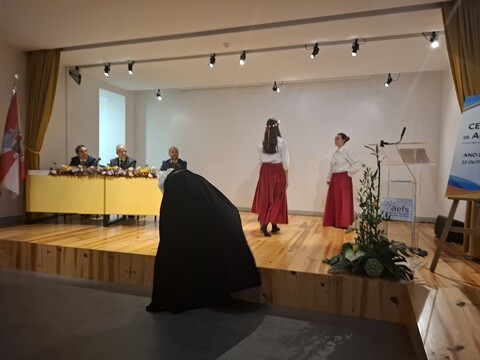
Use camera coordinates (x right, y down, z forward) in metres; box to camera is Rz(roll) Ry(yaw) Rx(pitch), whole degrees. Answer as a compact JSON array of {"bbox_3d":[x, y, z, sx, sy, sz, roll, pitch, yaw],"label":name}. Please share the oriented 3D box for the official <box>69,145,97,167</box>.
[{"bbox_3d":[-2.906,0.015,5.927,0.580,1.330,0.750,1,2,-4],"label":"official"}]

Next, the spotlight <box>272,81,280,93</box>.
[{"bbox_3d":[0.721,-1.828,6.267,0.120,0.220,0.150,-1,3,-37],"label":"spotlight"}]

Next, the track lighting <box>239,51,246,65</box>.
[{"bbox_3d":[0.040,-1.790,4.687,0.100,0.200,0.140,2,3,21],"label":"track lighting"}]

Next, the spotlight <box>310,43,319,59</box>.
[{"bbox_3d":[1.034,-1.774,4.385,0.100,0.210,0.150,3,3,41],"label":"spotlight"}]

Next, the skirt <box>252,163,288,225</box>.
[{"bbox_3d":[0.435,0.164,4.444,0.480,0.820,0.460,2,3,18],"label":"skirt"}]

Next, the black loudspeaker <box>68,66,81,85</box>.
[{"bbox_3d":[-2.792,-1.761,5.400,0.220,0.280,0.200,15,2,-8],"label":"black loudspeaker"}]

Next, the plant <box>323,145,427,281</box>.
[{"bbox_3d":[1.239,0.255,3.008,0.840,1.170,0.680,1,3,17],"label":"plant"}]

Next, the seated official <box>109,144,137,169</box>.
[{"bbox_3d":[-2.001,0.044,5.402,0.500,1.270,0.700,0,3,-6],"label":"seated official"}]

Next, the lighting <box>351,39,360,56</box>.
[{"bbox_3d":[1.485,-1.704,4.100,0.110,0.220,0.140,2,3,18],"label":"lighting"}]

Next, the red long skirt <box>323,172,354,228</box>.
[{"bbox_3d":[1.614,0.317,5.191,0.460,0.900,0.490,1,2,0],"label":"red long skirt"}]

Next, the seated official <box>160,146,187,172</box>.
[{"bbox_3d":[-1.096,0.073,5.218,0.500,1.250,0.700,0,3,-3],"label":"seated official"}]

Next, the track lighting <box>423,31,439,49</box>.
[{"bbox_3d":[2.288,-1.683,3.820,0.150,0.200,0.150,2,3,23],"label":"track lighting"}]

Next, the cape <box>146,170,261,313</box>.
[{"bbox_3d":[-0.320,0.547,3.058,0.860,1.270,0.660,3,3,37],"label":"cape"}]

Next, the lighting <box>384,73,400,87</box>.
[{"bbox_3d":[2.645,-1.764,5.642,0.160,0.240,0.120,-1,3,-41],"label":"lighting"}]

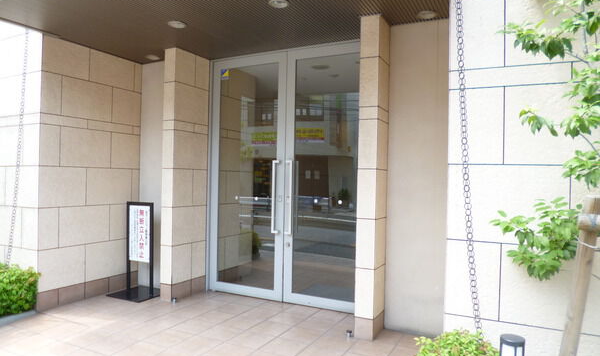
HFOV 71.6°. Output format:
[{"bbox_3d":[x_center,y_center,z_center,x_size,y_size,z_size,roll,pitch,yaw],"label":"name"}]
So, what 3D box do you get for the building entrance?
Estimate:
[{"bbox_3d":[-0.164,-0.012,4.362,1.950,2.640,0.150,1,0,27],"label":"building entrance"}]

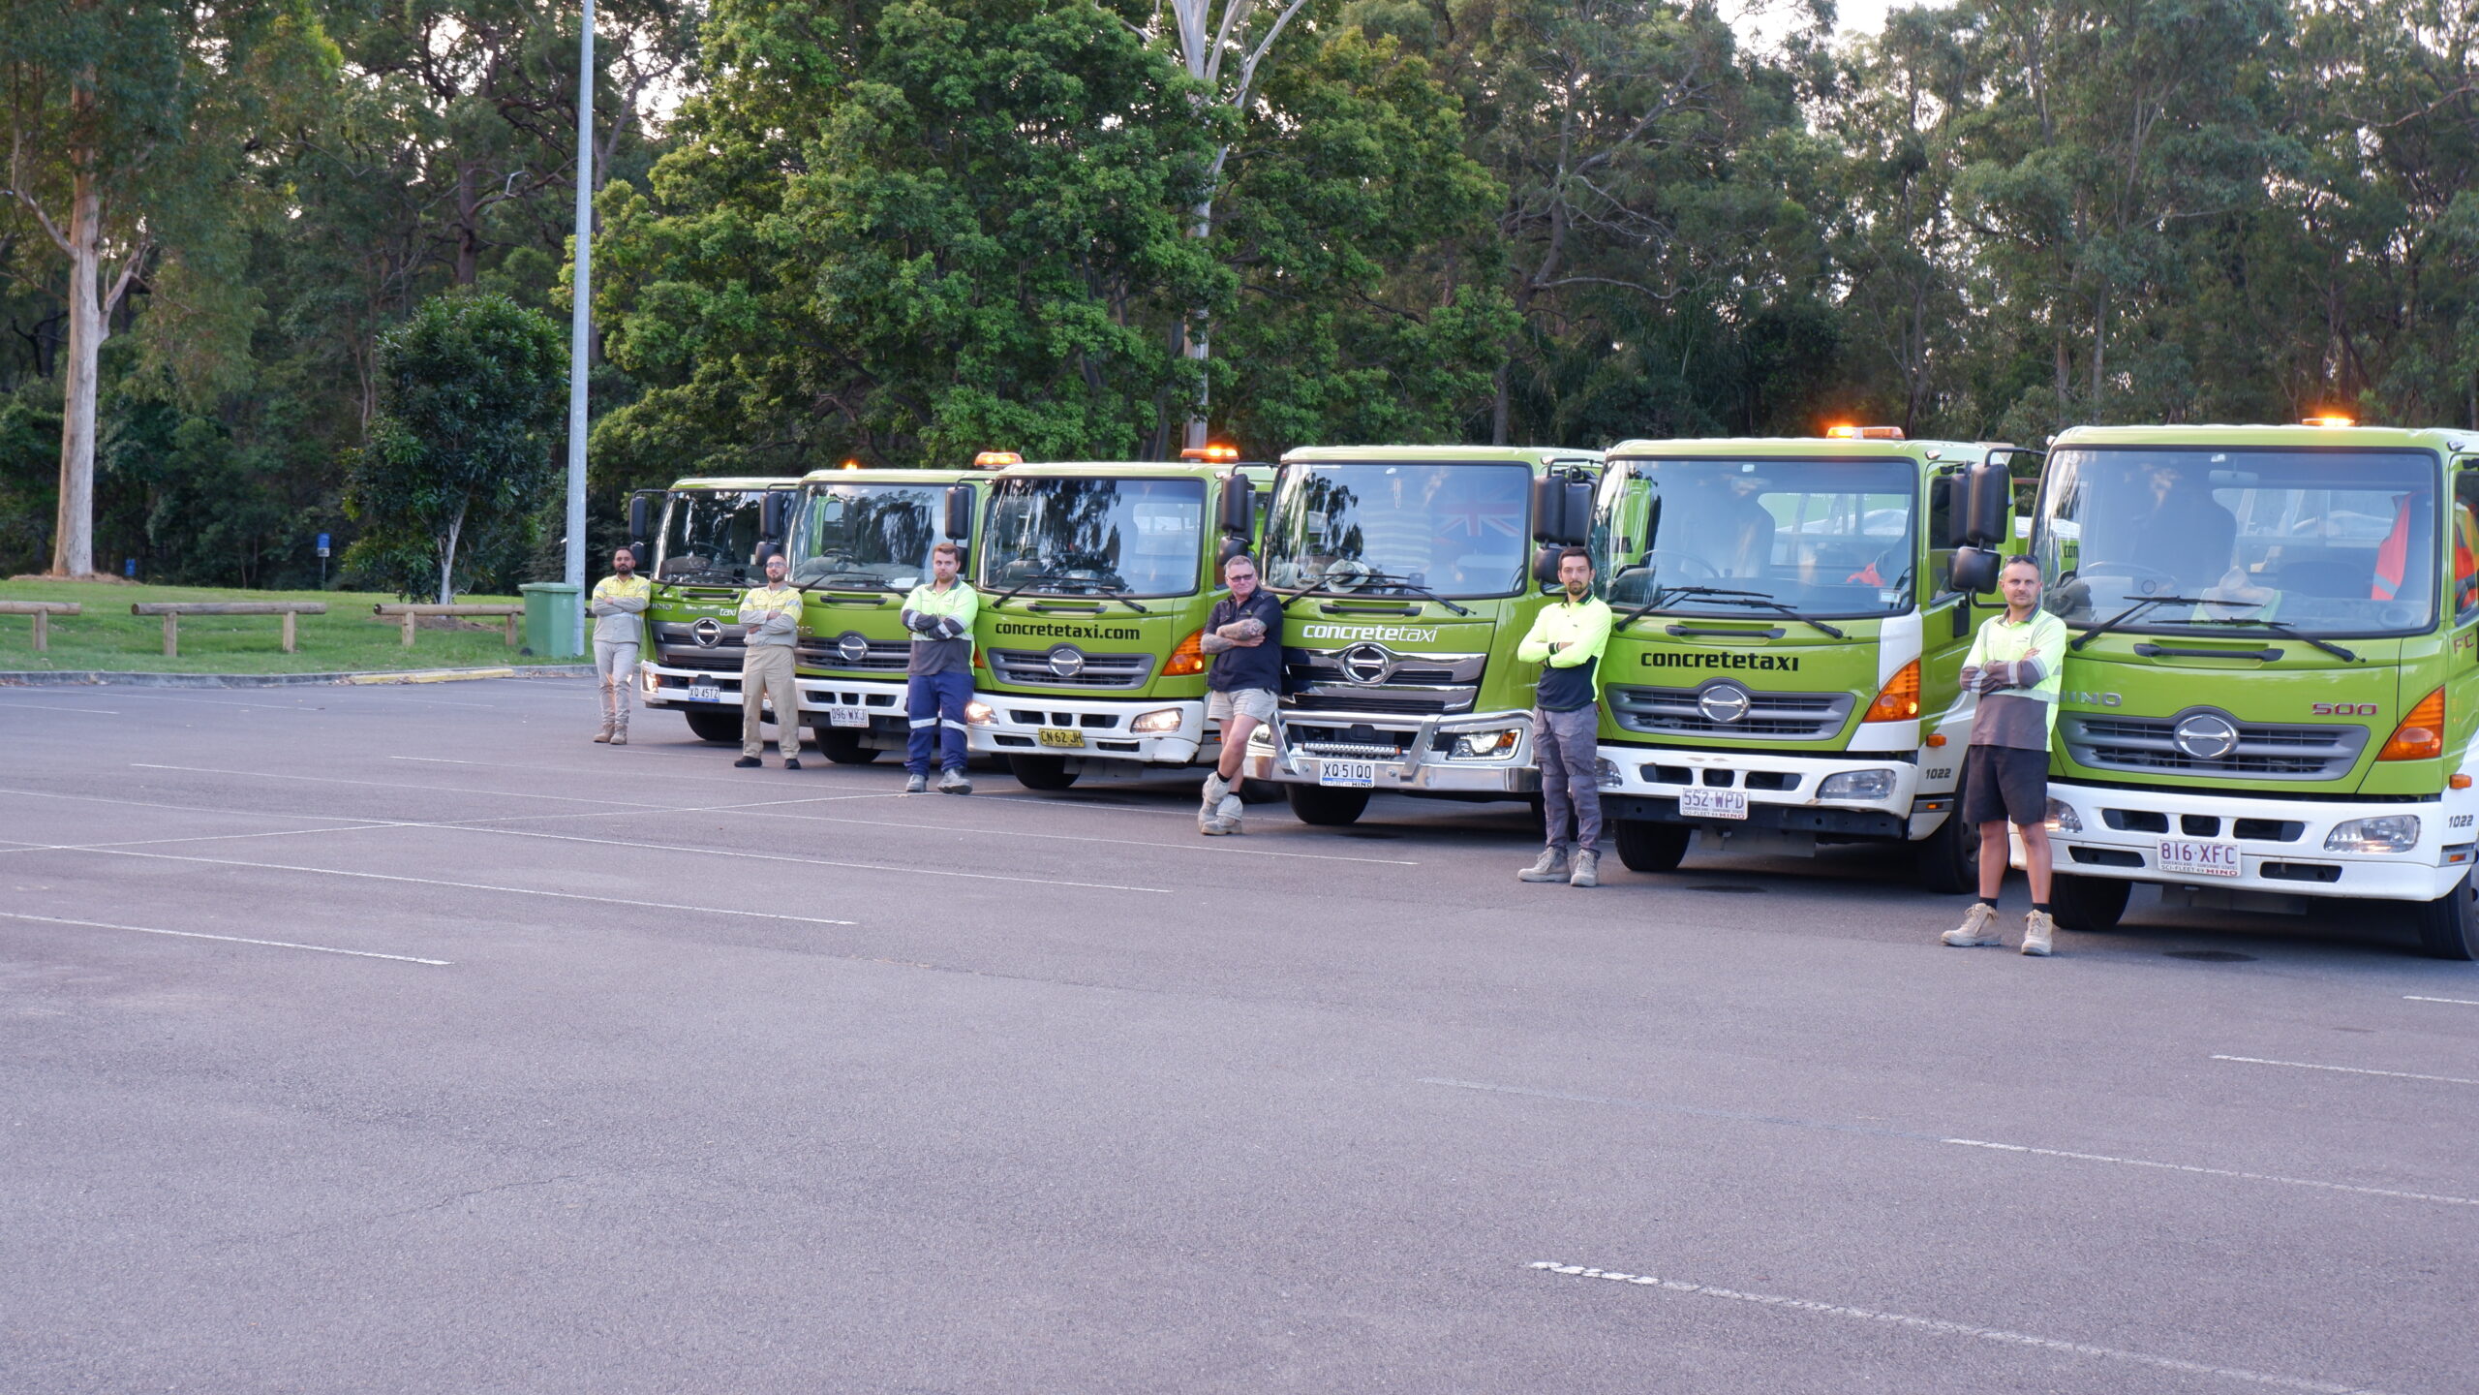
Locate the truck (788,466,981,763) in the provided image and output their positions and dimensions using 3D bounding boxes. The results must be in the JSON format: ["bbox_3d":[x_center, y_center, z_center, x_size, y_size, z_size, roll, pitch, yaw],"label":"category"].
[{"bbox_3d":[-1.460,-0.666,29.519,2.250,2.500,6.200,3,2,32],"label":"truck"}]

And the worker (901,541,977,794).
[{"bbox_3d":[-2.192,-0.211,24.400,0.540,1.800,0.400,2,2,2],"label":"worker"}]

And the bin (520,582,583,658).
[{"bbox_3d":[-9.836,-1.091,47.800,0.730,1.070,0.580,3,2,34],"label":"bin"}]

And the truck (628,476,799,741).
[{"bbox_3d":[-3.125,-0.806,32.976,2.250,2.480,6.200,3,2,33],"label":"truck"}]

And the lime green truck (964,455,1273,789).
[{"bbox_3d":[0.334,-0.528,26.614,2.250,2.500,6.200,3,2,31],"label":"lime green truck"}]

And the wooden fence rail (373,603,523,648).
[{"bbox_3d":[-11.975,-1.095,51.500,0.180,0.670,3.200,3,2,40],"label":"wooden fence rail"}]

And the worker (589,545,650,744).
[{"bbox_3d":[-5.675,-0.479,30.700,0.530,1.790,0.380,2,2,-6],"label":"worker"}]

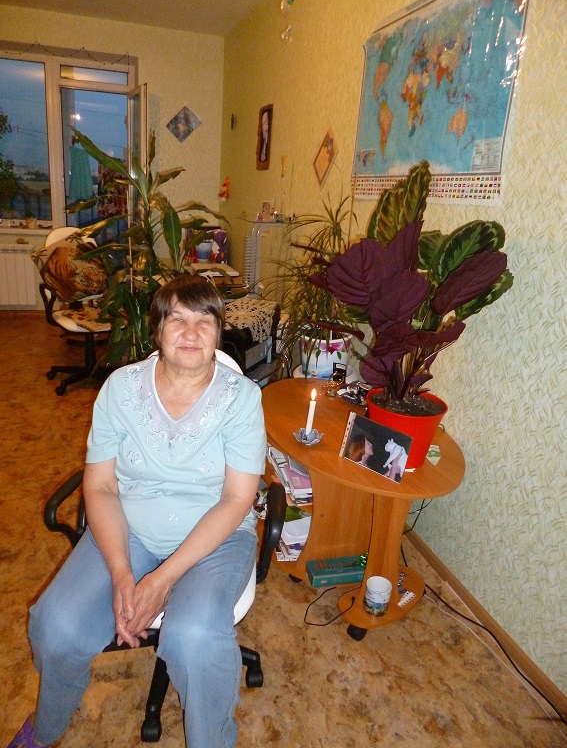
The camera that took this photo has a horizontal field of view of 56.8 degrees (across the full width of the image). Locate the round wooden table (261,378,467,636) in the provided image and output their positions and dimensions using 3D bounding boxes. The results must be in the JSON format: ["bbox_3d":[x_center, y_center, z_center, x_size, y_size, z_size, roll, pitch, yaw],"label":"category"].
[{"bbox_3d":[0.202,0.457,1.837,0.600,0.620,0.900,-5,20,-23],"label":"round wooden table"}]

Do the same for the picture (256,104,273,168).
[{"bbox_3d":[-0.154,-1.784,3.978,0.030,0.440,0.310,-2,20,-17],"label":"picture"}]

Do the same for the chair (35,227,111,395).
[{"bbox_3d":[-1.334,-0.439,3.531,0.580,1.030,0.600,-13,25,-40],"label":"chair"}]

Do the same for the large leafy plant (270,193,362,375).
[{"bbox_3d":[0.156,-0.377,2.306,0.470,0.820,0.450,-2,20,-17],"label":"large leafy plant"}]

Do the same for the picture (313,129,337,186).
[{"bbox_3d":[0.224,-1.180,2.862,0.020,0.290,0.310,-2,20,-17],"label":"picture"}]

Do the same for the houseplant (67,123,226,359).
[{"bbox_3d":[-0.622,-0.278,2.477,0.700,1.480,0.650,-2,20,-17],"label":"houseplant"}]

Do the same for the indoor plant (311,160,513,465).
[{"bbox_3d":[0.342,-0.122,1.358,0.550,0.790,0.480,-2,20,-17],"label":"indoor plant"}]

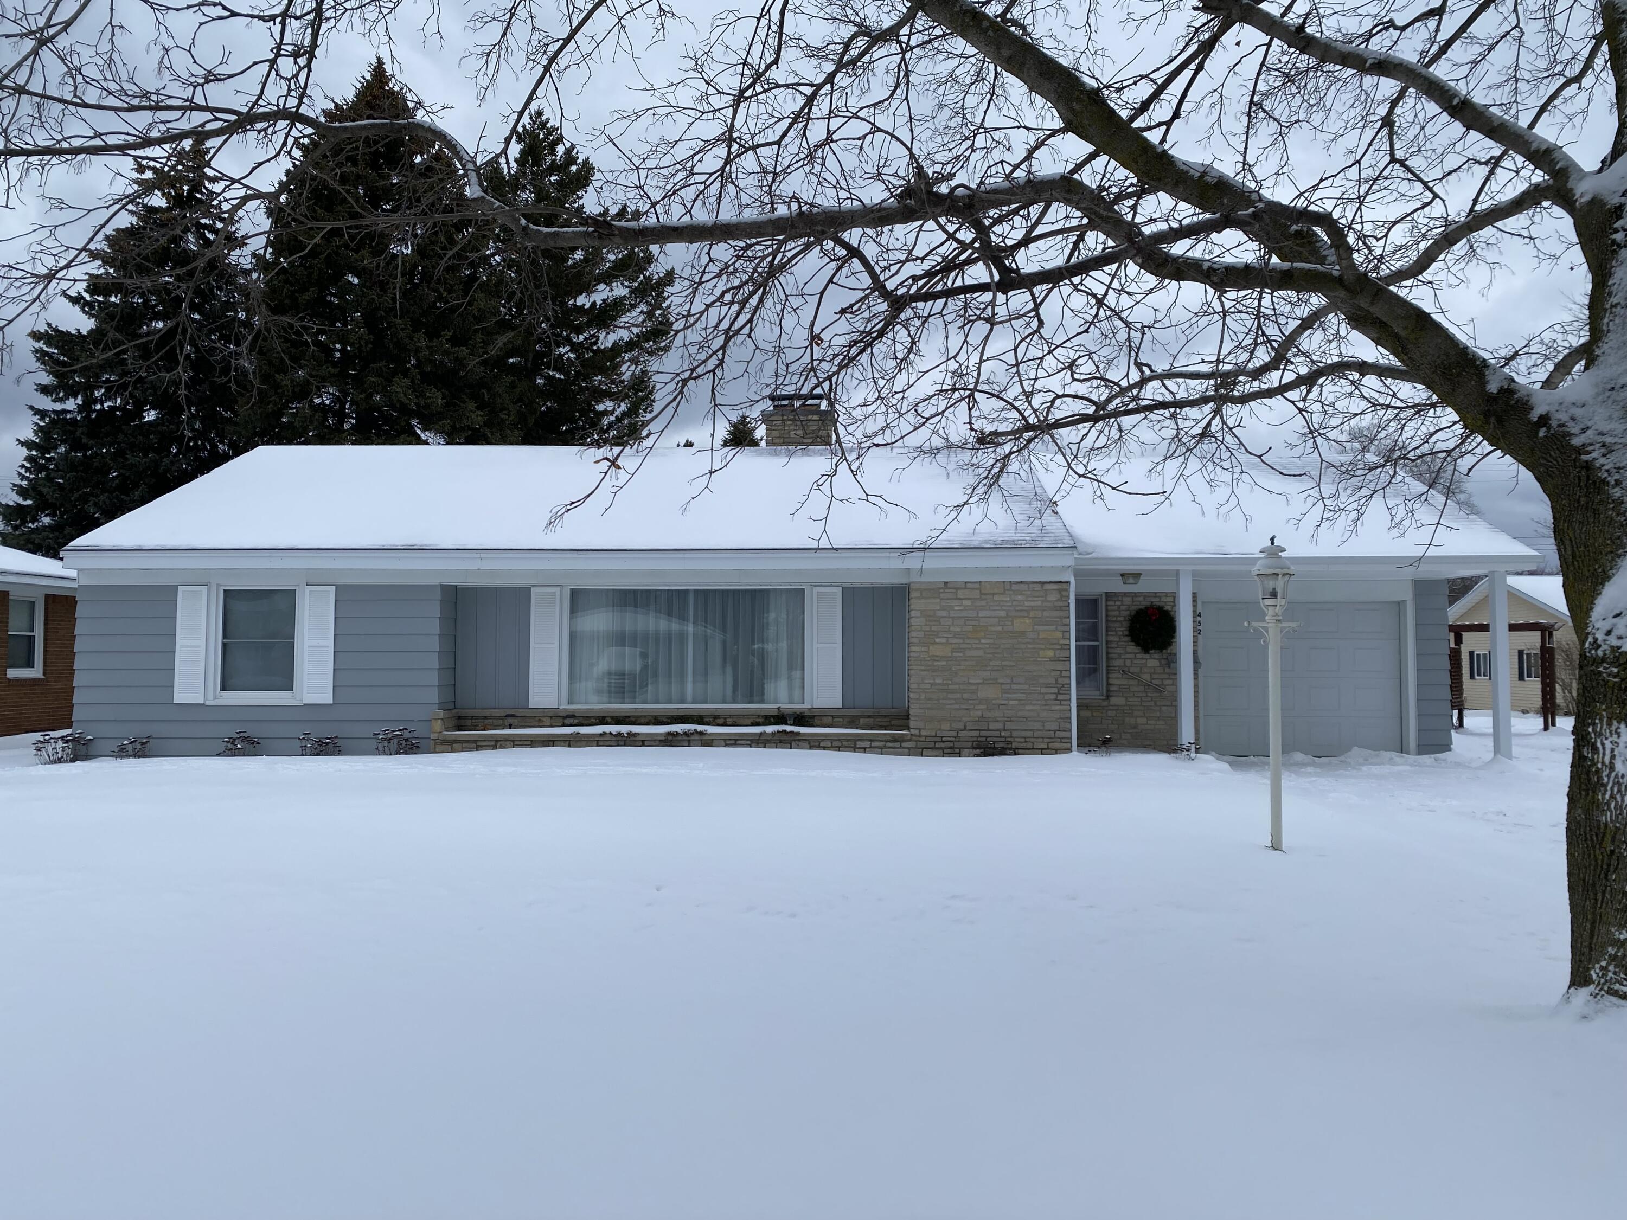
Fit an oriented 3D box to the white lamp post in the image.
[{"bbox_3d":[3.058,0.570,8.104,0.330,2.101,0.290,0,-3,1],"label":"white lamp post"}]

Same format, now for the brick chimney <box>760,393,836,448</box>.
[{"bbox_3d":[-0.249,-2.982,19.947,1.200,1.123,0.800,0,-3,1],"label":"brick chimney"}]

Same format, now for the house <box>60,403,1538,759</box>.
[{"bbox_3d":[-0.018,-0.439,19.046,17.530,5.030,9.620,0,-3,1],"label":"house"}]

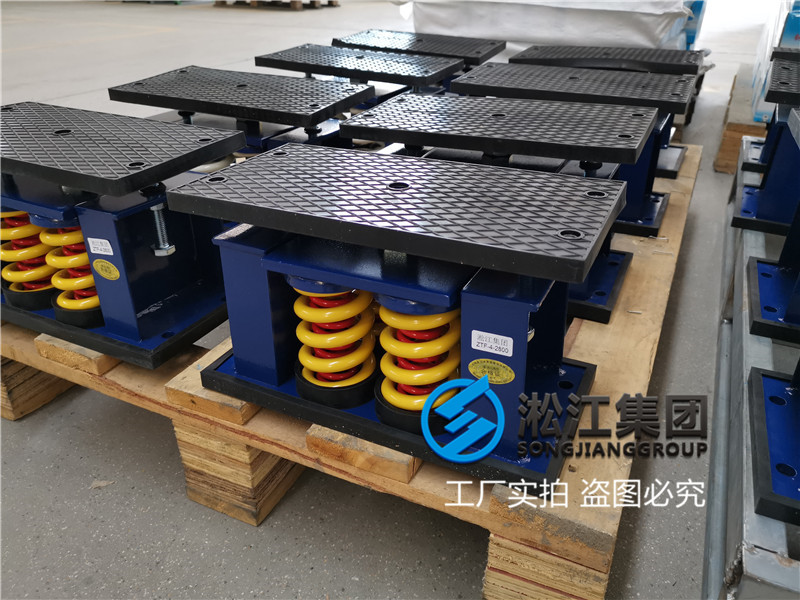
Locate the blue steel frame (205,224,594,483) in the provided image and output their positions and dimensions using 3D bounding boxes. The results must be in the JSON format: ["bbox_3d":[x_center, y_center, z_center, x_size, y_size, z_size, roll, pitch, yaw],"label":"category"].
[{"bbox_3d":[-0.001,0.018,0.671,0.404,0.180,0.198,12,32,23],"label":"blue steel frame"}]

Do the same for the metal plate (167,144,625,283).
[{"bbox_3d":[-0.001,-0.103,0.615,0.400,0.018,0.207,12,30,23],"label":"metal plate"}]

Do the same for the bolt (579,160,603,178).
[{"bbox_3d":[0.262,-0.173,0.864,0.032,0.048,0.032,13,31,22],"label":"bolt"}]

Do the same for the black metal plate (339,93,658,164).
[{"bbox_3d":[0.142,-0.252,0.889,0.400,0.018,0.207,12,32,24],"label":"black metal plate"}]

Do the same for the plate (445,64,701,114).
[{"bbox_3d":[0.320,-0.397,1.151,0.400,0.018,0.207,13,34,22],"label":"plate"}]

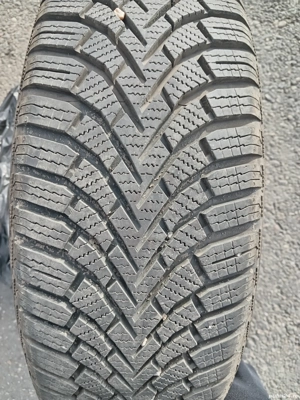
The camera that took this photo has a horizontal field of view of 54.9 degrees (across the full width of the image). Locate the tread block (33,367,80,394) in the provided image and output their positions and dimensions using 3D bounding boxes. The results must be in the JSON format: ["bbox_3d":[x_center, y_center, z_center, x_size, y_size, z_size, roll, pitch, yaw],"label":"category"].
[{"bbox_3d":[-0.084,0.159,0.256,0.041,0.026,0.009,24,33,-6],"label":"tread block"}]

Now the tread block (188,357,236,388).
[{"bbox_3d":[0.048,0.135,0.236,0.043,0.023,0.009,-32,26,10],"label":"tread block"}]

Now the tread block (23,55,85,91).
[{"bbox_3d":[-0.068,-0.090,0.211,0.047,0.011,0.028,9,76,6],"label":"tread block"}]

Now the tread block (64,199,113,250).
[{"bbox_3d":[-0.036,0.015,0.183,0.036,0.009,0.014,45,95,0],"label":"tread block"}]

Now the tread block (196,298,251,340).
[{"bbox_3d":[0.051,0.083,0.206,0.047,0.013,0.018,-13,111,-14],"label":"tread block"}]

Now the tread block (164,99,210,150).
[{"bbox_3d":[0.025,-0.055,0.211,0.037,0.008,0.020,-36,85,-9],"label":"tread block"}]

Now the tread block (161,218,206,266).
[{"bbox_3d":[0.022,0.029,0.208,0.036,0.008,0.016,-36,97,1],"label":"tread block"}]

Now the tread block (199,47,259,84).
[{"bbox_3d":[0.063,-0.100,0.221,0.045,0.013,0.028,-3,73,-9],"label":"tread block"}]

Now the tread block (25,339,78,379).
[{"bbox_3d":[-0.077,0.125,0.231,0.044,0.027,0.011,18,25,-3],"label":"tread block"}]

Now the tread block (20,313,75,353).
[{"bbox_3d":[-0.076,0.099,0.220,0.041,0.011,0.022,17,110,-2],"label":"tread block"}]

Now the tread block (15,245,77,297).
[{"bbox_3d":[-0.070,0.047,0.194,0.050,0.013,0.029,13,103,13],"label":"tread block"}]

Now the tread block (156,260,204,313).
[{"bbox_3d":[0.020,0.061,0.214,0.034,0.009,0.023,-39,102,5],"label":"tread block"}]

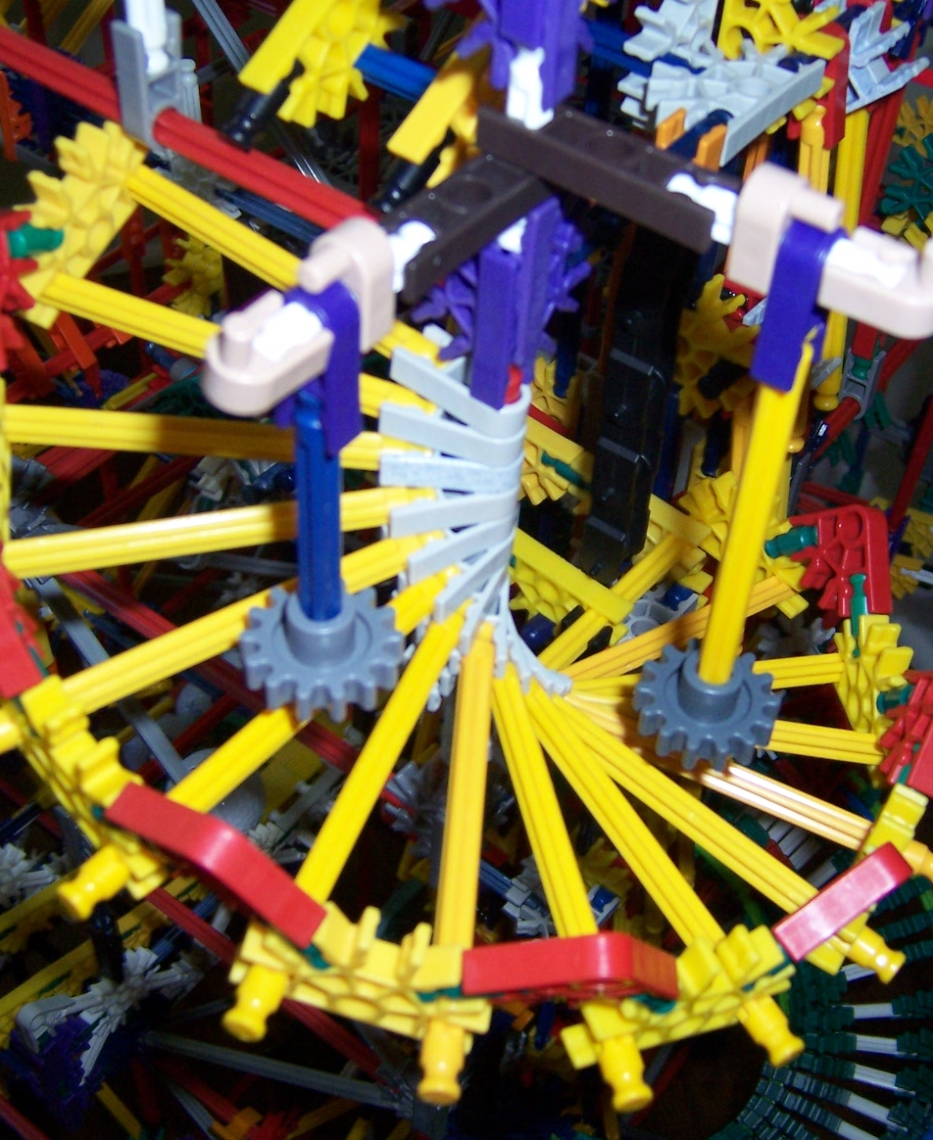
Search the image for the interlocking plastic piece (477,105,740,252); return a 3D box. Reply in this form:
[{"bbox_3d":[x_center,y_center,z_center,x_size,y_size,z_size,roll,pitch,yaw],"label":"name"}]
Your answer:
[{"bbox_3d":[0.019,-0.054,0.194,0.036,0.006,0.009,29,53,19],"label":"interlocking plastic piece"}]

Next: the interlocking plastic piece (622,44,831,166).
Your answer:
[{"bbox_3d":[0.047,-0.089,0.267,0.023,0.006,0.037,30,53,22],"label":"interlocking plastic piece"}]

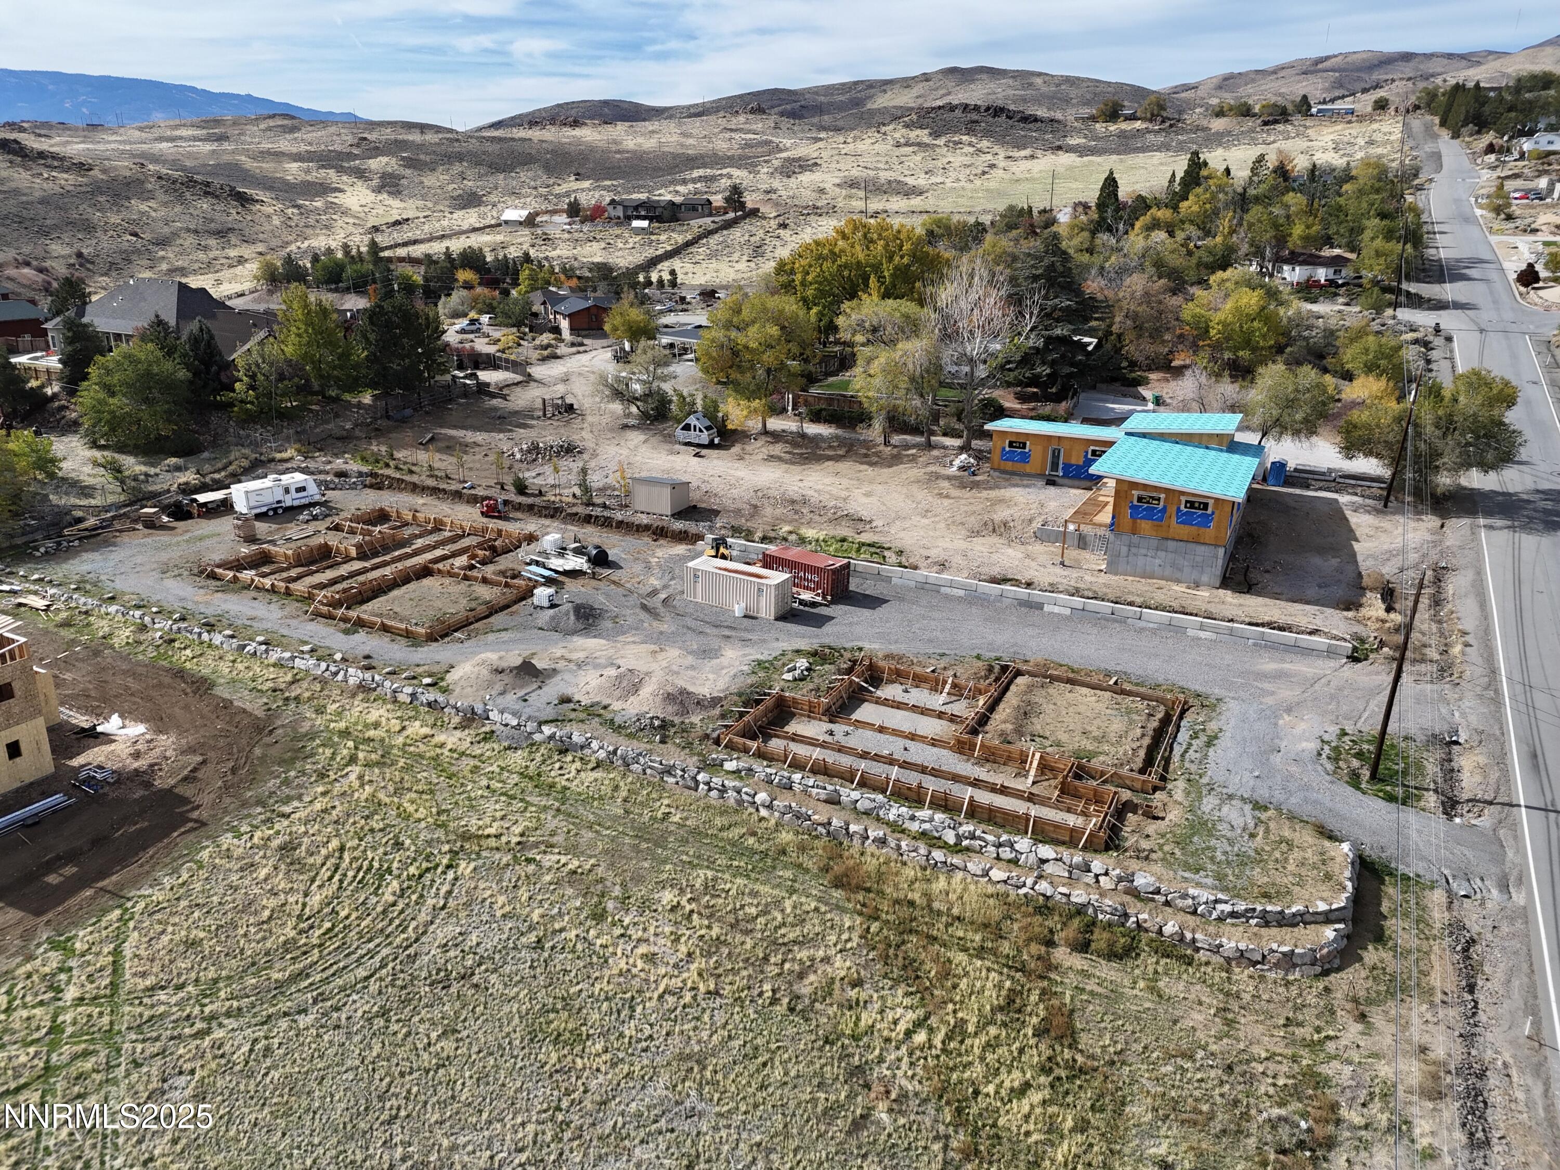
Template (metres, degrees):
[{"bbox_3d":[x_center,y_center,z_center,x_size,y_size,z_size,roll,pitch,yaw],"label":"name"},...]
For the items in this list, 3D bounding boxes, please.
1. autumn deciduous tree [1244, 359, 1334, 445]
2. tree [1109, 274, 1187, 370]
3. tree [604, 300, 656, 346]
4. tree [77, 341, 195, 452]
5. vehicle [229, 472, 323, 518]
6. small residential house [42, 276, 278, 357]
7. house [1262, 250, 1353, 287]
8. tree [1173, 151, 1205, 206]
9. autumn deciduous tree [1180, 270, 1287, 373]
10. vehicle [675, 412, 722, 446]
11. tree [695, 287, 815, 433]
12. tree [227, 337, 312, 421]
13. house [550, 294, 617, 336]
[{"bbox_3d":[43.909,-15.619,92.894,7.510,6.900,7.510,10,20,24],"label":"autumn deciduous tree"},{"bbox_3d":[43.387,-31.054,127.293,9.030,10.790,8.760,1,20,0],"label":"tree"},{"bbox_3d":[-19.564,-33.970,141.972,6.700,6.254,6.700,0,19,0],"label":"tree"},{"bbox_3d":[-65.328,-19.060,109.263,10.600,10.567,10.600,0,19,0],"label":"tree"},{"bbox_3d":[-44.160,-8.100,95.930,2.500,3.000,7.500,15,23,34],"label":"vehicle"},{"bbox_3d":[-72.264,-31.349,128.012,27.000,7.800,14.500,11,22,27],"label":"small residential house"},{"bbox_3d":[83.543,-50.039,170.578,13.500,4.700,9.000,10,21,26],"label":"house"},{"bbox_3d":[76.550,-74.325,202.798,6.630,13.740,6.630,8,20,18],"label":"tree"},{"bbox_3d":[48.400,-28.006,115.314,11.090,10.520,11.090,9,20,21],"label":"autumn deciduous tree"},{"bbox_3d":[-8.200,-15.750,110.200,4.300,2.950,2.050,9,20,22],"label":"vehicle"},{"bbox_3d":[-2.565,-23.052,111.065,12.160,14.590,11.790,1,20,0],"label":"tree"},{"bbox_3d":[-58.620,-23.744,124.314,9.630,9.330,9.340,1,20,0],"label":"tree"},{"bbox_3d":[-28.388,-38.741,156.279,8.800,4.800,9.500,-7,21,-21],"label":"house"}]

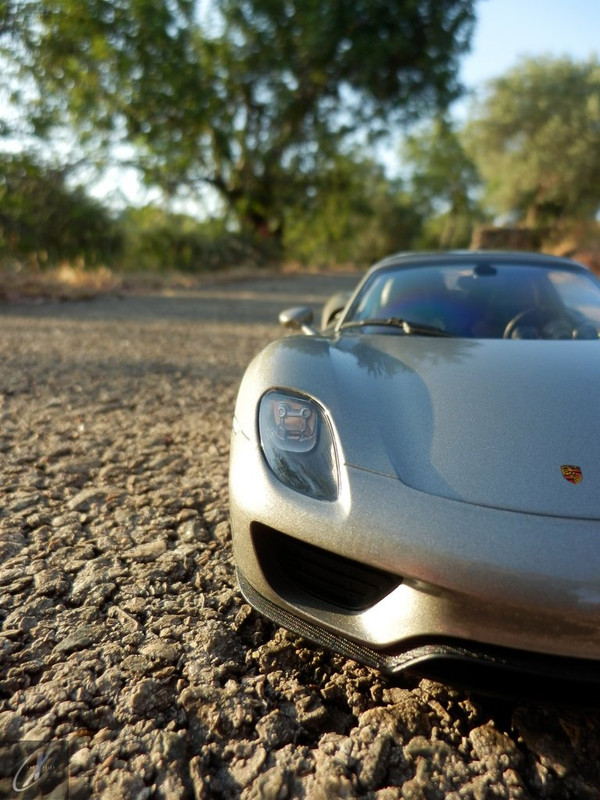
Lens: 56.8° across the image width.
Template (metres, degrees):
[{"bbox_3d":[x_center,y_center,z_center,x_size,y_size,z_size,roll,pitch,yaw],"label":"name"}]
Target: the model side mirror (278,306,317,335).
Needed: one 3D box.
[{"bbox_3d":[-0.001,-0.022,0.151,0.011,0.008,0.007,0,14,9],"label":"model side mirror"}]

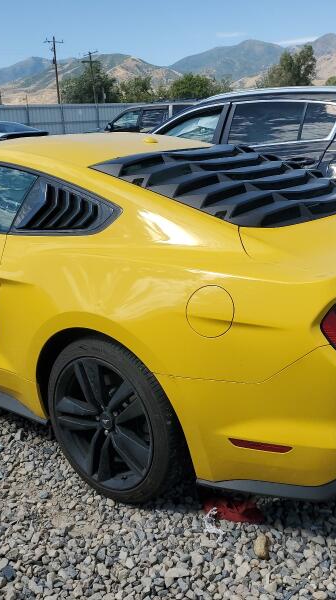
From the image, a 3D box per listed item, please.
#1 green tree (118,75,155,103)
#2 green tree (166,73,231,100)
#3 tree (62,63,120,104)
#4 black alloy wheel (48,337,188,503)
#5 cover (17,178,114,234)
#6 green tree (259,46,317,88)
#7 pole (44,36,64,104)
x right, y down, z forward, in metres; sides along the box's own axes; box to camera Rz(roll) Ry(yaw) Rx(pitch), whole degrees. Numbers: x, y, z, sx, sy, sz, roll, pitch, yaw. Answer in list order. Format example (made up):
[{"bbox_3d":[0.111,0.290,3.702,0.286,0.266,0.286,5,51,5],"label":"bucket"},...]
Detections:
[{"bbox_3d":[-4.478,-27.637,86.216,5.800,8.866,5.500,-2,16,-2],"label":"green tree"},{"bbox_3d":[3.634,-23.582,70.900,7.400,6.110,7.000,-2,17,0],"label":"green tree"},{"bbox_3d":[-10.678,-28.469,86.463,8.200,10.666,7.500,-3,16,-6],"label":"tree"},{"bbox_3d":[-0.202,0.472,2.486,0.690,0.690,0.260,11,21,36],"label":"black alloy wheel"},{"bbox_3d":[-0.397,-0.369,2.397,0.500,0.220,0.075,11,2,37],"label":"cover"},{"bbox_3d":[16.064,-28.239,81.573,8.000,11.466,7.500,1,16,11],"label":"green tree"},{"bbox_3d":[-12.742,-24.896,69.517,2.200,10.310,0.350,-2,17,0],"label":"pole"}]

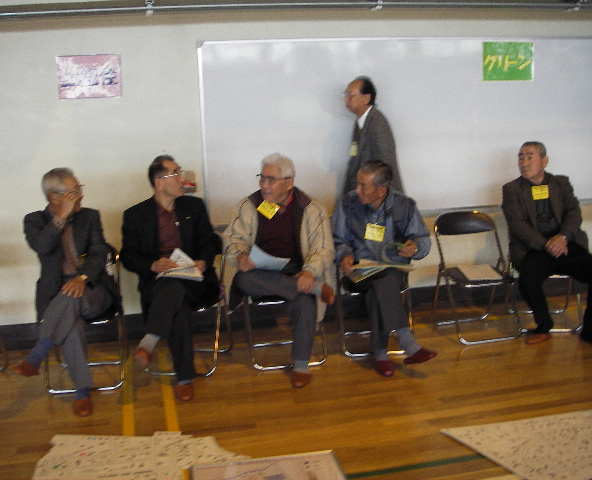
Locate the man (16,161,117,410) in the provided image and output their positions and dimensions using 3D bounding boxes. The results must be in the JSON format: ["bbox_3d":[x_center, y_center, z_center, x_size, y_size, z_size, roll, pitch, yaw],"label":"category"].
[{"bbox_3d":[-1.204,0.244,3.780,0.570,1.235,0.740,-5,12,-14],"label":"man"}]

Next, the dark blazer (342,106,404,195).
[{"bbox_3d":[0.504,-0.504,4.571,0.380,0.760,0.500,-6,12,-16],"label":"dark blazer"}]

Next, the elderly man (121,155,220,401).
[{"bbox_3d":[-0.668,0.179,3.916,0.560,1.270,0.760,-2,11,0],"label":"elderly man"}]

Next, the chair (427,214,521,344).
[{"bbox_3d":[1.161,0.232,4.540,0.460,0.770,0.470,-5,12,-14],"label":"chair"}]

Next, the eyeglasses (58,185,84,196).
[{"bbox_3d":[-1.242,-0.273,3.878,0.140,0.045,0.140,1,19,16],"label":"eyeglasses"}]

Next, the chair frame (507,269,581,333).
[{"bbox_3d":[1.645,0.188,4.655,0.460,0.770,0.470,-1,12,8],"label":"chair frame"}]

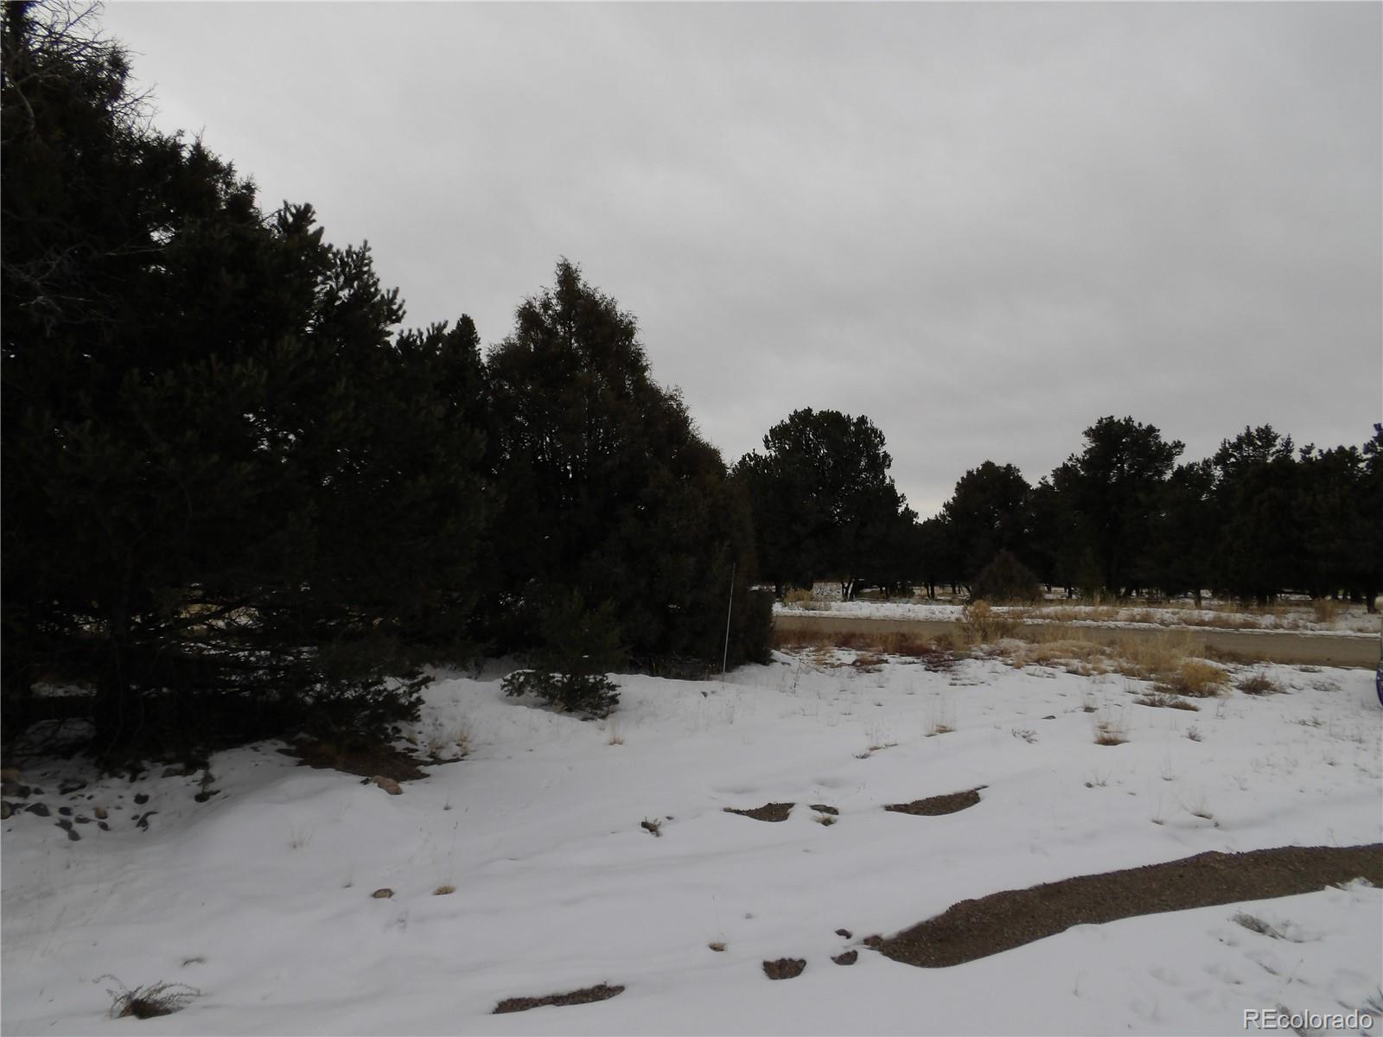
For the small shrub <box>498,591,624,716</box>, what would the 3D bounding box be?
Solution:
[{"bbox_3d":[-1.293,1.318,9.161,1.212,1.178,1.151,0,-2,0],"label":"small shrub"}]

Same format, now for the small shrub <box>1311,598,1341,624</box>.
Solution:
[{"bbox_3d":[13.746,1.991,19.844,0.655,0.545,0.622,0,-2,0],"label":"small shrub"}]

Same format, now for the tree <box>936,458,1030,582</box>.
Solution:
[{"bbox_3d":[11.173,0.306,35.009,3.621,4.933,3.440,0,-2,0],"label":"tree"}]

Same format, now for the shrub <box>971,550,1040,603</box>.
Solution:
[{"bbox_3d":[9.393,1.737,27.457,2.199,1.568,2.089,0,-2,0],"label":"shrub"}]

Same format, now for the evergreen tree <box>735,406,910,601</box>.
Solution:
[{"bbox_3d":[4.556,-0.570,31.537,5.963,6.452,5.665,0,-2,0],"label":"evergreen tree"}]

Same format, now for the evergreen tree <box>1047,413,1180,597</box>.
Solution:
[{"bbox_3d":[14.343,-0.421,31.032,4.447,6.120,4.224,0,-2,0],"label":"evergreen tree"}]

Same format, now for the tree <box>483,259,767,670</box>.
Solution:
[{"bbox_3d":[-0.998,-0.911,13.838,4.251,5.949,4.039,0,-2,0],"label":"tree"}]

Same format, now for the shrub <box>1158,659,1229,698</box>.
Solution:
[{"bbox_3d":[5.577,1.773,10.146,0.780,0.419,0.741,0,-2,0],"label":"shrub"}]

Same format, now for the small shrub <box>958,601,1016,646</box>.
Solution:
[{"bbox_3d":[4.952,1.744,15.350,0.978,0.755,0.929,0,-2,0],"label":"small shrub"}]

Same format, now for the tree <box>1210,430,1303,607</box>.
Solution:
[{"bbox_3d":[17.185,-0.138,28.020,2.864,5.353,2.721,0,-2,0],"label":"tree"}]

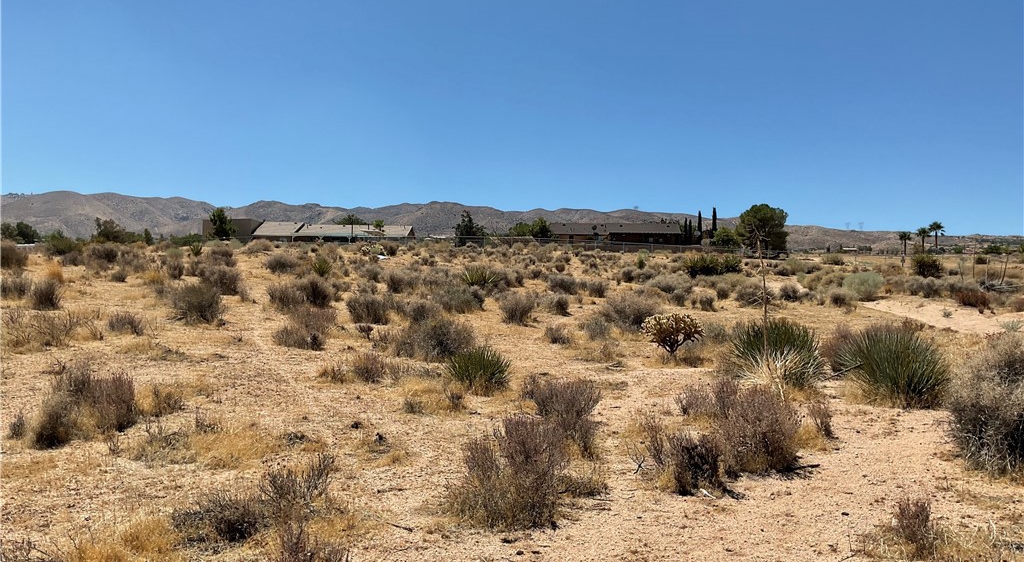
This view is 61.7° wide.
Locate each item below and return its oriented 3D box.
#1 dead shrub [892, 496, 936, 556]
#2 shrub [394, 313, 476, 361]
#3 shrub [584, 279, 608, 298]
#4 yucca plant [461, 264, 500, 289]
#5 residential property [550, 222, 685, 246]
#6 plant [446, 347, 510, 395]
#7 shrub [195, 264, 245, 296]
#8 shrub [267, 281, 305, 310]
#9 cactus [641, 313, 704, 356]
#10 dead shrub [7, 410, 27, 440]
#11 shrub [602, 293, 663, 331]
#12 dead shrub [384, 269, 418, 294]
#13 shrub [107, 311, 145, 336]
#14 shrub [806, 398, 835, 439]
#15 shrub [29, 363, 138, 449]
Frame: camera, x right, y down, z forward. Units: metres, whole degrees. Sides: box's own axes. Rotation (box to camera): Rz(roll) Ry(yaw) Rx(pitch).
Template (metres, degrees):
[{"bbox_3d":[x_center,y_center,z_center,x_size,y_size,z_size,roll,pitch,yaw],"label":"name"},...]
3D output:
[{"bbox_3d":[2.013,1.209,4.283,0.210,0.280,0.195,1,3,25],"label":"dead shrub"},{"bbox_3d":[-1.035,0.734,11.469,1.065,0.600,0.958,0,3,-5],"label":"shrub"},{"bbox_3d":[2.311,0.199,23.477,0.656,0.480,0.590,0,3,6],"label":"shrub"},{"bbox_3d":[-0.900,-0.146,24.644,1.142,0.704,1.085,0,3,-2],"label":"yucca plant"},{"bbox_3d":[19.554,-8.518,162.000,24.800,4.144,12.000,0,3,7],"label":"residential property"},{"bbox_3d":[-0.356,0.926,8.948,0.682,0.463,0.648,0,3,-2],"label":"plant"},{"bbox_3d":[-8.163,-0.082,24.003,1.303,0.815,1.209,-1,3,-19],"label":"shrub"},{"bbox_3d":[-4.959,0.307,18.768,0.805,0.592,0.747,-1,3,-15],"label":"shrub"},{"bbox_3d":[2.200,0.732,11.776,0.875,0.573,0.787,1,3,11],"label":"cactus"},{"bbox_3d":[-3.866,1.126,6.712,0.133,0.221,0.119,-2,4,-30],"label":"dead shrub"},{"bbox_3d":[2.115,0.537,15.070,1.051,0.636,0.946,0,3,8],"label":"shrub"},{"bbox_3d":[-3.080,0.004,23.900,0.918,0.651,0.852,0,3,-7],"label":"dead shrub"},{"bbox_3d":[-6.459,0.700,14.346,0.633,0.382,0.570,-1,3,-24],"label":"shrub"},{"bbox_3d":[2.485,1.108,6.918,0.217,0.314,0.185,1,3,20],"label":"shrub"},{"bbox_3d":[-3.302,0.936,6.593,0.817,0.608,0.800,-1,3,-27],"label":"shrub"}]

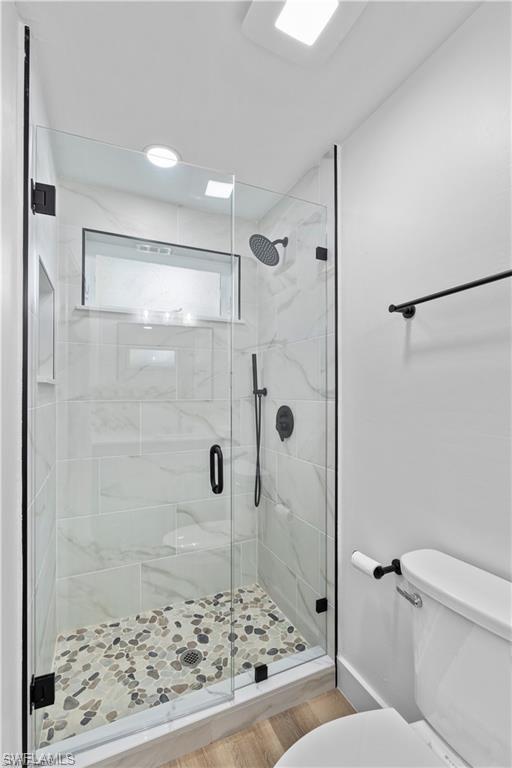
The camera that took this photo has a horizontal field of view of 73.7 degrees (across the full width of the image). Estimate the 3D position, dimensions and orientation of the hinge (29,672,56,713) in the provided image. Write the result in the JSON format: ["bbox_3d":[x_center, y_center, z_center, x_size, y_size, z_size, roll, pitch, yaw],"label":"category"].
[{"bbox_3d":[-0.676,0.971,1.080,0.067,0.093,0.046,0,-1,-25],"label":"hinge"}]

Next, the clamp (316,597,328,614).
[{"bbox_3d":[0.297,0.987,1.530,0.052,0.051,0.028,0,-1,-25],"label":"clamp"}]

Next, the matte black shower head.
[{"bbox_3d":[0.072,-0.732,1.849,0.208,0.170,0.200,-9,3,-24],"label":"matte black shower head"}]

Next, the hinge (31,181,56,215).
[{"bbox_3d":[-0.681,-0.587,1.096,0.067,0.093,0.046,0,-1,-25],"label":"hinge"}]

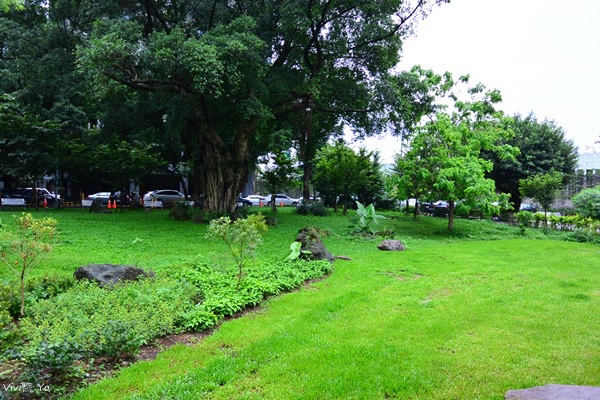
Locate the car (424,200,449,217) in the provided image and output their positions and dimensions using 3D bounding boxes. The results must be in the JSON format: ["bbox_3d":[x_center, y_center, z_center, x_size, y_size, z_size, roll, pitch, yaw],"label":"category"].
[{"bbox_3d":[13.444,0.831,44.000,1.780,1.480,4.500,2,1,3],"label":"car"}]

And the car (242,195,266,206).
[{"bbox_3d":[-5.359,0.118,53.000,4.500,1.460,1.780,2,1,-17],"label":"car"}]

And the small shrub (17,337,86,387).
[{"bbox_3d":[-2.043,1.328,3.700,0.520,0.340,0.460,1,1,-29],"label":"small shrub"}]

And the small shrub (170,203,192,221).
[{"bbox_3d":[-6.188,0.601,23.500,1.149,0.940,1.050,0,1,0],"label":"small shrub"}]

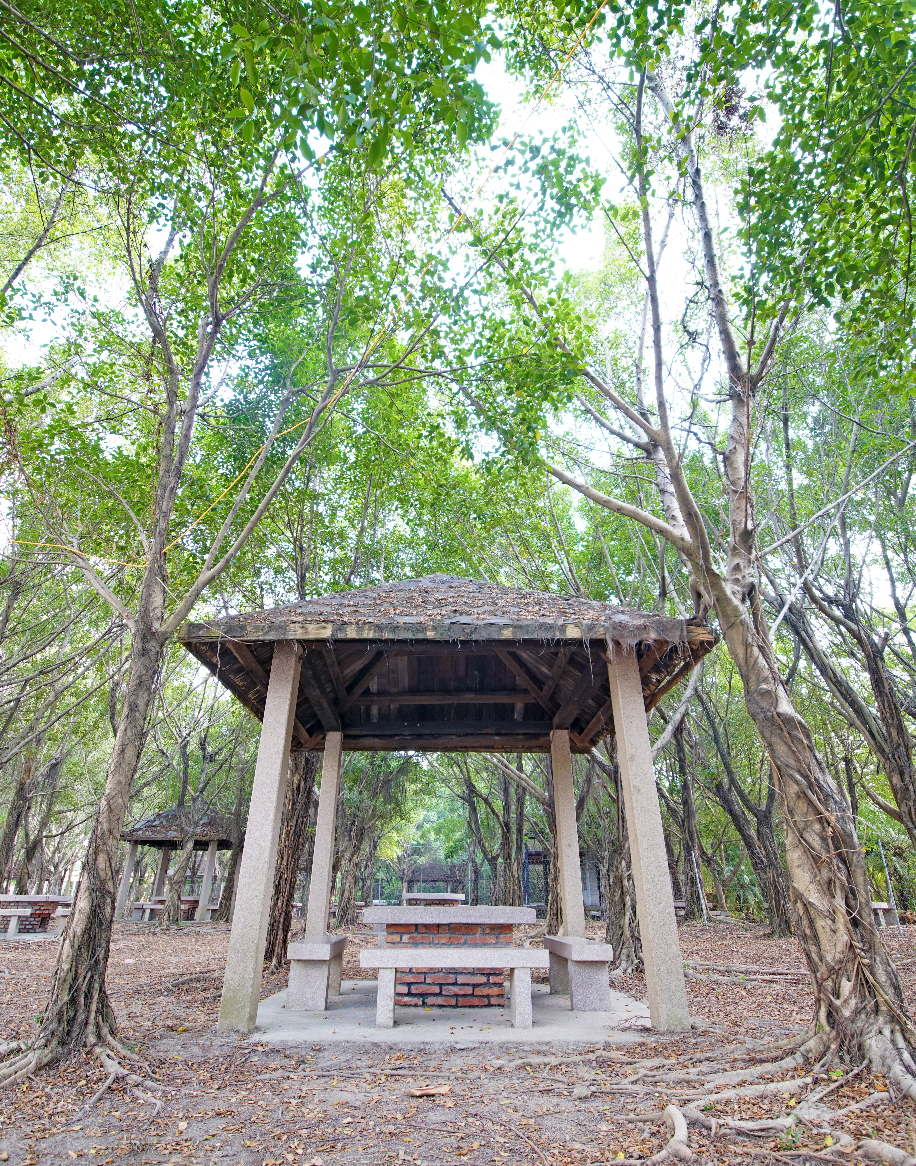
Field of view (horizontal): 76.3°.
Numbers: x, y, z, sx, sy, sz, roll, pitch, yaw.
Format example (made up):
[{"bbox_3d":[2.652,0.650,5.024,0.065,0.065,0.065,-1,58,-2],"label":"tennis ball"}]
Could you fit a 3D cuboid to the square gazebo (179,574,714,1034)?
[{"bbox_3d":[-0.099,1.685,5.693,3.835,3.973,3.835,1,-28,-2],"label":"square gazebo"}]

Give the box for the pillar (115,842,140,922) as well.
[{"bbox_3d":[-10.411,9.422,18.400,0.190,2.350,0.190,1,-28,-2],"label":"pillar"}]

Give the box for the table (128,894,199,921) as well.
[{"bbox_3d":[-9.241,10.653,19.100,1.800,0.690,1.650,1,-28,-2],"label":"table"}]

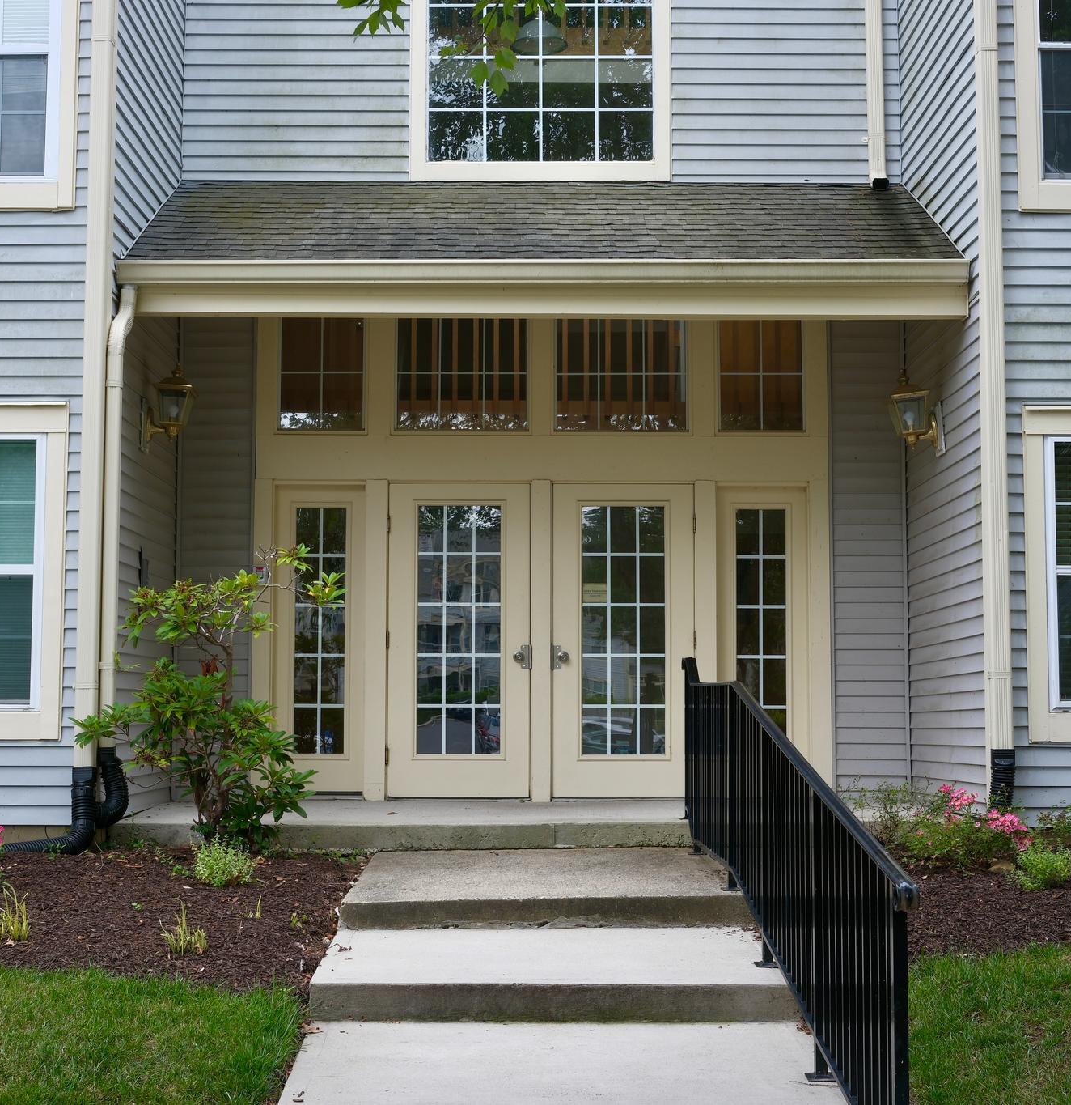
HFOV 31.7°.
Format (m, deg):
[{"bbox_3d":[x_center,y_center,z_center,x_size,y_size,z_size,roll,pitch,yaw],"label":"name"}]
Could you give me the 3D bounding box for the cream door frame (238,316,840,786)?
[{"bbox_3d":[0.046,-0.006,12.198,3.750,3.200,0.160,0,-5,0],"label":"cream door frame"}]

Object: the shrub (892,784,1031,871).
[{"bbox_3d":[2.054,1.312,9.072,0.666,0.392,0.550,0,-5,0],"label":"shrub"}]

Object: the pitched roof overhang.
[{"bbox_3d":[0.048,-1.882,11.420,4.720,1.260,1.880,0,-5,0],"label":"pitched roof overhang"}]

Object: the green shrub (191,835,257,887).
[{"bbox_3d":[-1.426,1.405,8.628,0.302,0.226,0.280,0,-5,0],"label":"green shrub"}]

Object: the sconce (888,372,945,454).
[{"bbox_3d":[2.261,-0.833,11.199,0.310,0.510,0.215,0,-5,0],"label":"sconce"}]

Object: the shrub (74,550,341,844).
[{"bbox_3d":[-1.621,0.696,9.323,1.317,1.423,1.100,0,-5,0],"label":"shrub"}]

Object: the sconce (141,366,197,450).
[{"bbox_3d":[-2.166,-0.862,11.197,0.315,0.510,0.215,0,-5,0],"label":"sconce"}]

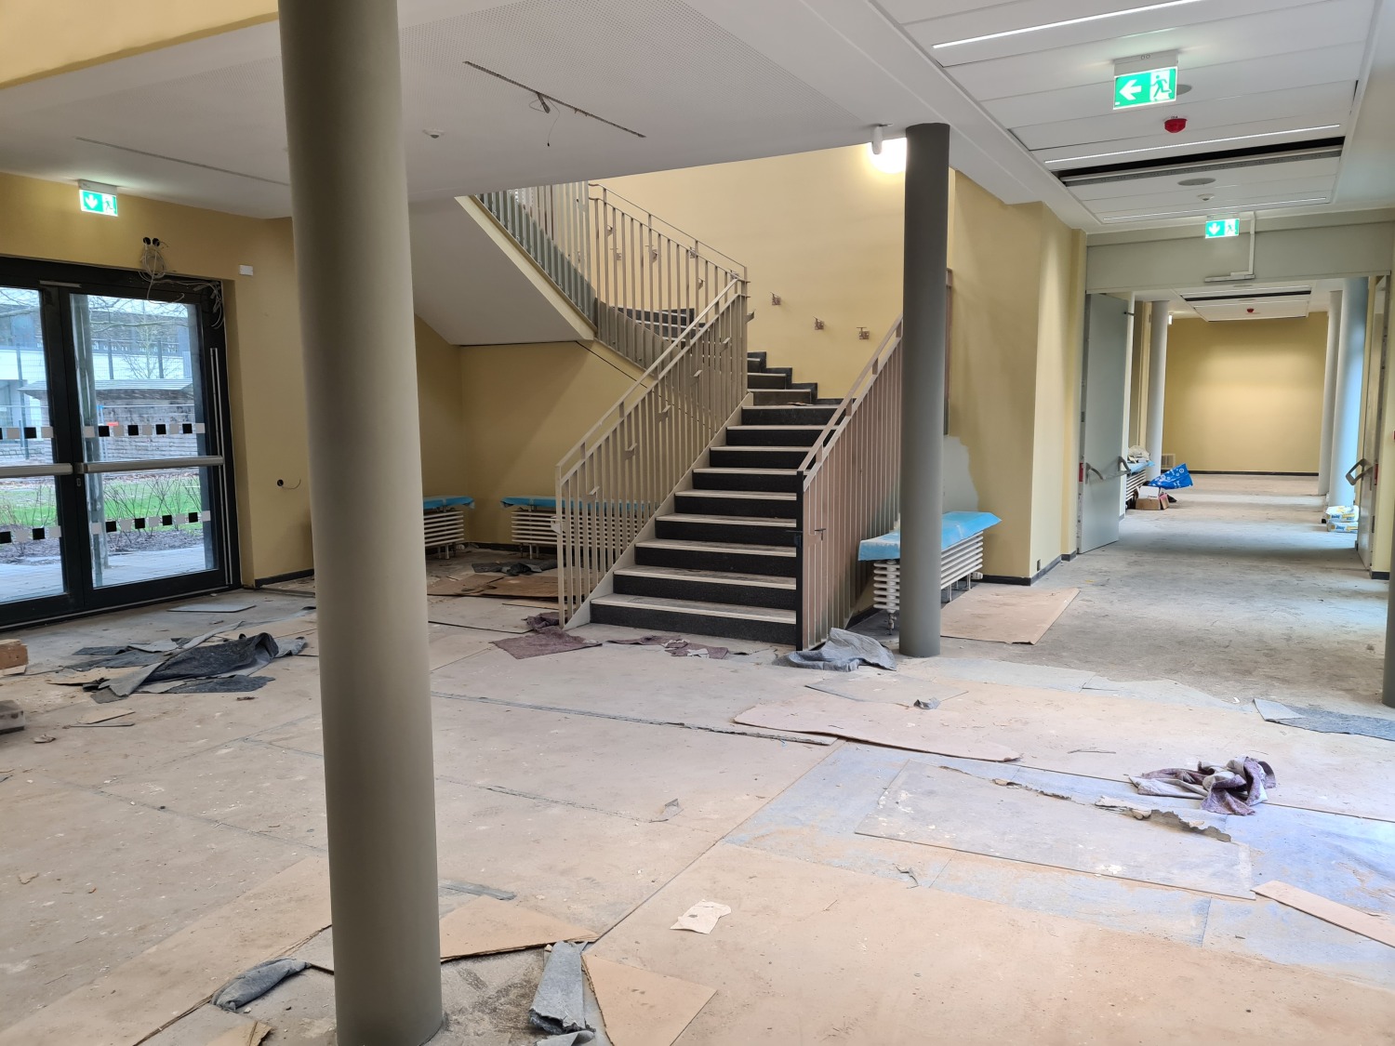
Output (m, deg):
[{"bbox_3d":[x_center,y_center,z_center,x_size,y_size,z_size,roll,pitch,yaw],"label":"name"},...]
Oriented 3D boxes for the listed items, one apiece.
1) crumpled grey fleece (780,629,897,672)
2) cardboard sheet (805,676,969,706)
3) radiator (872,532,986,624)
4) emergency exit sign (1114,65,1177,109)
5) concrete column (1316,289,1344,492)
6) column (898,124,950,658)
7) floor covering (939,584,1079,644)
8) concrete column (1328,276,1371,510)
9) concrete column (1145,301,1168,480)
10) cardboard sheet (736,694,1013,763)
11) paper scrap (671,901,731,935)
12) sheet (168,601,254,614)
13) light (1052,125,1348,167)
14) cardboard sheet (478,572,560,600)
[{"bbox_3d":[0.840,0.741,6.174,0.680,0.160,0.450,1,7,16],"label":"crumpled grey fleece"},{"bbox_3d":[1.013,0.898,5.700,0.475,0.015,0.725,-7,9,-43],"label":"cardboard sheet"},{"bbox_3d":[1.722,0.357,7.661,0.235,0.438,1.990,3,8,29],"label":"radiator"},{"bbox_3d":[2.106,-2.042,4.920,0.275,0.153,0.035,3,7,29],"label":"emergency exit sign"},{"bbox_3d":[9.721,-1.974,16.006,0.243,3.085,0.243,3,8,29],"label":"concrete column"},{"bbox_3d":[1.366,-0.749,6.322,0.249,3.136,0.249,3,7,29],"label":"column"},{"bbox_3d":[2.250,0.624,7.657,0.820,0.020,2.100,3,8,29],"label":"floor covering"},{"bbox_3d":[7.551,-1.500,12.131,0.243,3.085,0.243,3,8,29],"label":"concrete column"},{"bbox_3d":[7.563,-2.094,17.271,0.243,3.085,0.243,3,8,29],"label":"concrete column"},{"bbox_3d":[0.898,0.966,5.095,1.360,0.022,0.640,3,7,29],"label":"cardboard sheet"},{"bbox_3d":[0.015,1.199,3.192,0.120,0.014,0.200,4,8,34],"label":"paper scrap"},{"bbox_3d":[-3.828,0.664,8.289,0.590,0.017,0.280,0,7,9],"label":"sheet"},{"bbox_3d":[3.018,-2.364,6.505,1.655,0.050,0.060,3,8,29],"label":"light"},{"bbox_3d":[-1.320,0.533,8.723,0.850,0.040,1.120,-1,7,1],"label":"cardboard sheet"}]

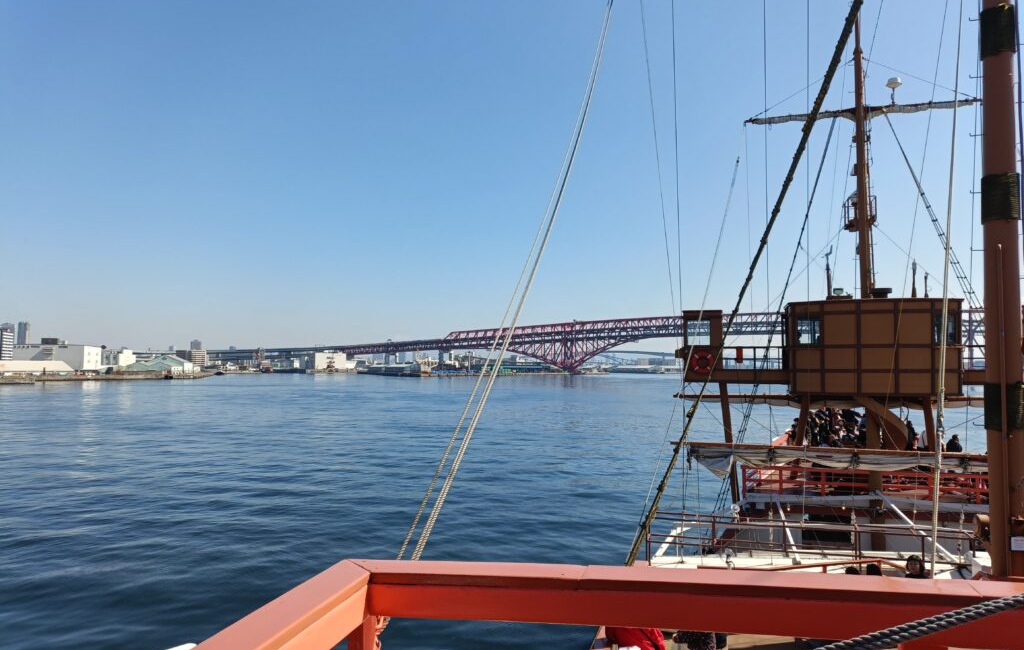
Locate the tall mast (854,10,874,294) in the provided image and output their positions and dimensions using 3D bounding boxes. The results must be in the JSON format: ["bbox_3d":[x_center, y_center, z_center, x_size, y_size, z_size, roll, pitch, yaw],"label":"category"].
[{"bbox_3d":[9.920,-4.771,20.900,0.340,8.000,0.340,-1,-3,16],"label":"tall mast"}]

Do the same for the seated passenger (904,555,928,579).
[{"bbox_3d":[5.020,3.551,9.200,0.500,1.280,0.700,-2,-4,32],"label":"seated passenger"}]

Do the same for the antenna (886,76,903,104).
[{"bbox_3d":[10.966,-6.735,21.200,0.460,0.780,0.460,-1,-3,16],"label":"antenna"}]

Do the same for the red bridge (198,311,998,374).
[{"bbox_3d":[-67.000,40.178,1215.659,1400.000,76.000,25.000,-2,-4,33],"label":"red bridge"}]

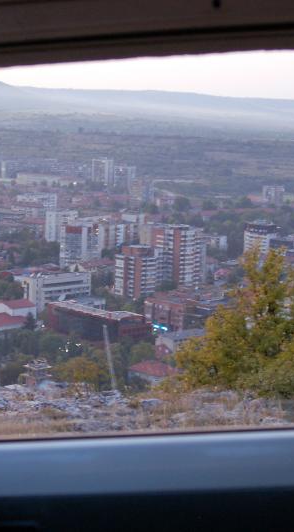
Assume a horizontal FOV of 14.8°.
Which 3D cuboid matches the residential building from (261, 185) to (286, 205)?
[{"bbox_3d":[145.780,-81.250,1305.000,18.500,24.000,18.500,10,11,41],"label":"residential building"}]

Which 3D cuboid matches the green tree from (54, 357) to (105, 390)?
[{"bbox_3d":[-21.760,34.970,365.000,16.000,11.500,15.000,2,8,0],"label":"green tree"}]

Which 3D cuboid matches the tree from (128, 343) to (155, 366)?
[{"bbox_3d":[-2.186,35.765,450.000,11.000,11.000,11.000,2,8,0],"label":"tree"}]

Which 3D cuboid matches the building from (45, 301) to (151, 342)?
[{"bbox_3d":[-24.720,27.680,556.570,48.340,12.040,18.710,10,11,43],"label":"building"}]

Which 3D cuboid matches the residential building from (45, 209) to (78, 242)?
[{"bbox_3d":[-65.454,-30.802,872.000,11.000,25.000,21.000,10,12,43],"label":"residential building"}]

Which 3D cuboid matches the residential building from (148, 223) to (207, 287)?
[{"bbox_3d":[18.230,-4.560,688.000,23.000,38.500,23.000,-6,12,-44],"label":"residential building"}]

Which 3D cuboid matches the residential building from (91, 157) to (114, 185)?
[{"bbox_3d":[-55.170,-118.500,1420.000,20.000,35.000,17.000,7,10,30],"label":"residential building"}]

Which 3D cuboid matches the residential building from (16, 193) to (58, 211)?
[{"bbox_3d":[-105.683,-61.321,1085.000,38.000,16.500,14.000,1,9,-6],"label":"residential building"}]

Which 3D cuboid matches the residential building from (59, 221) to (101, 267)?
[{"bbox_3d":[-45.920,-14.850,782.000,23.000,33.000,16.000,10,11,41],"label":"residential building"}]

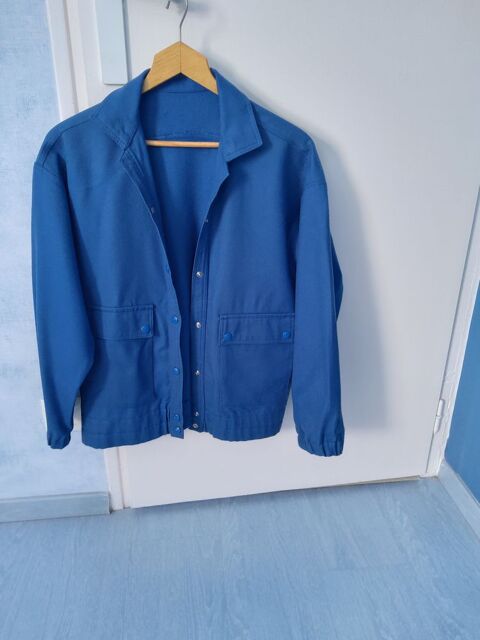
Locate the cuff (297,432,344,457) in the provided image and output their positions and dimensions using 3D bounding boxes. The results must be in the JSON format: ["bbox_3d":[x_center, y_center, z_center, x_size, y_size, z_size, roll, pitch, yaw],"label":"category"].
[{"bbox_3d":[0.181,0.273,1.078,0.102,0.052,0.060,-2,22,-6],"label":"cuff"}]

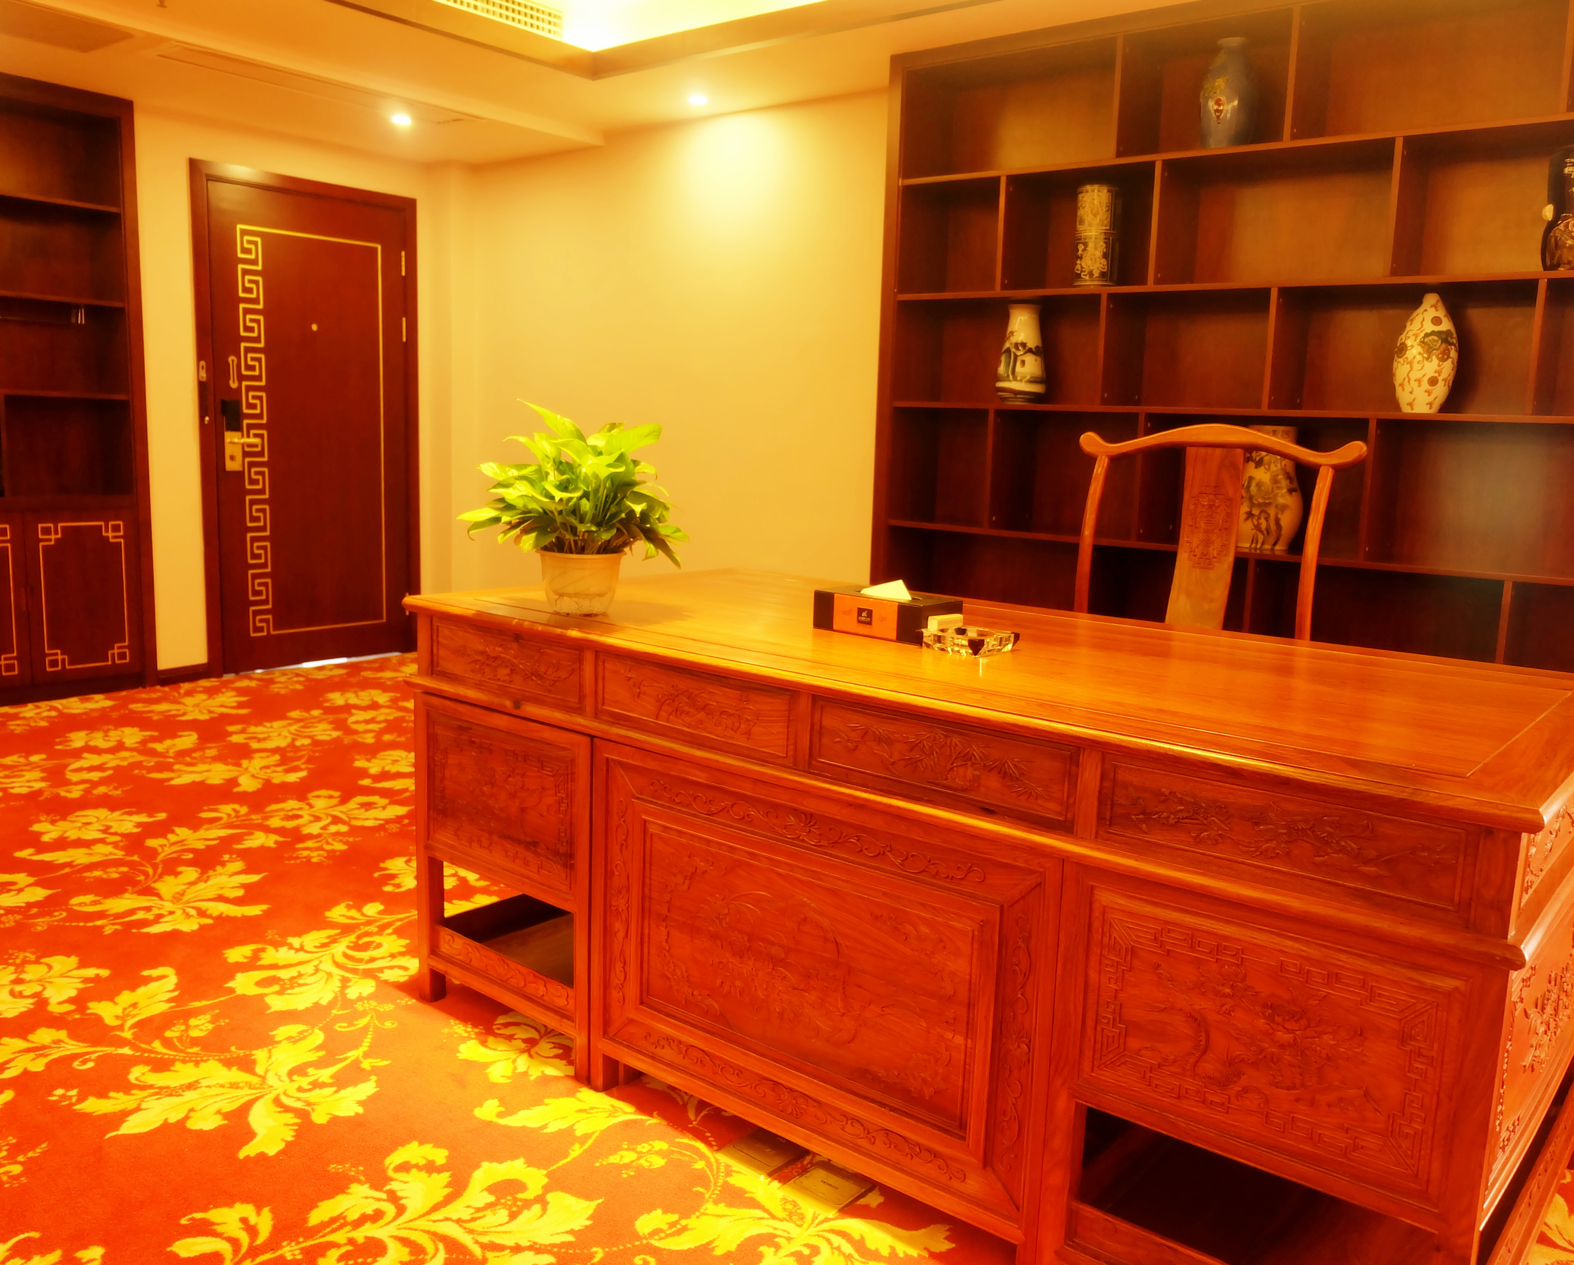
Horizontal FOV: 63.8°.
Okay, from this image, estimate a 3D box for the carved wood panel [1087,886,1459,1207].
[{"bbox_3d":[0.520,0.449,1.416,0.410,0.252,0.025,9,11,39],"label":"carved wood panel"}]

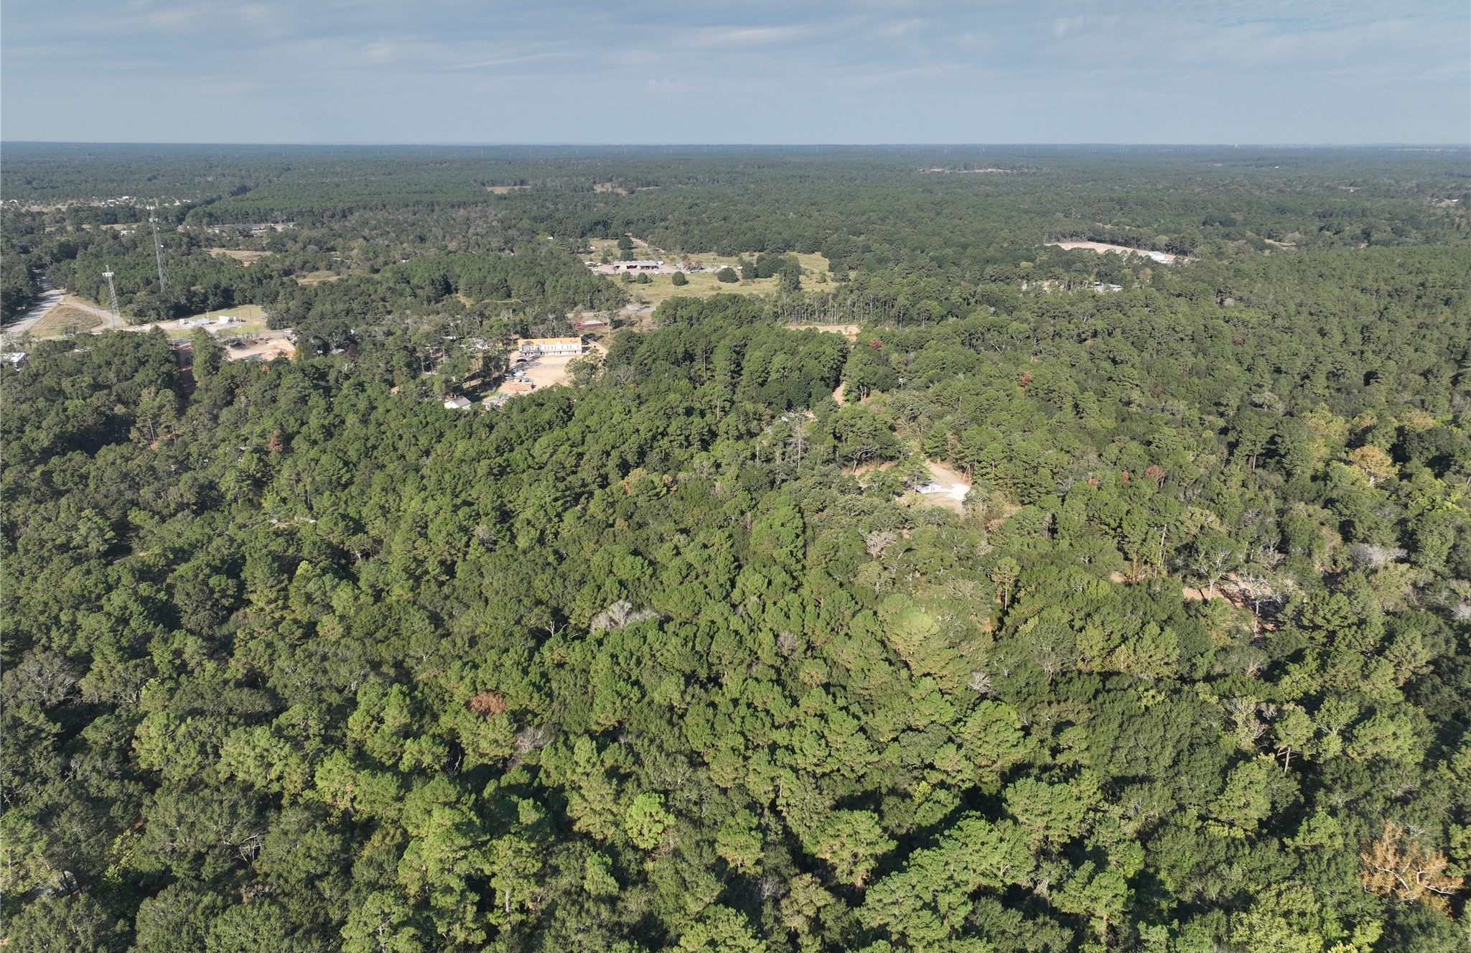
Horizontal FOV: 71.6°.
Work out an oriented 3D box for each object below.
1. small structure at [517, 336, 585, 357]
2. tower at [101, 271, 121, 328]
[{"bbox_3d":[-106.522,-75.457,589.166,35.720,8.300,11.500,-3,19,-8],"label":"small structure"},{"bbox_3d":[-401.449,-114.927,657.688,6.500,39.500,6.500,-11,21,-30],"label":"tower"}]

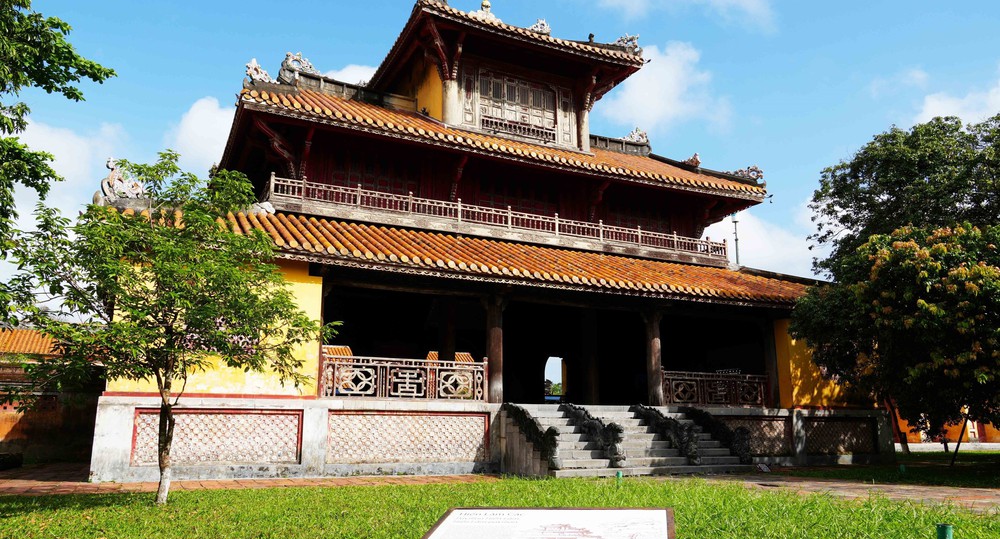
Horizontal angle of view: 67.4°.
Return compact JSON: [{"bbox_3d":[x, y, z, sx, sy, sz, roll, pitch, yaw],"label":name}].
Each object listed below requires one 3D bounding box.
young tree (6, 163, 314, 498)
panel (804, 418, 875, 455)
[{"bbox_3d":[-4.346,0.687,10.106,3.900,4.750,3.700,6,-14,-25],"label":"young tree"},{"bbox_3d":[10.114,4.957,22.255,3.120,1.080,0.100,6,-14,-25],"label":"panel"}]

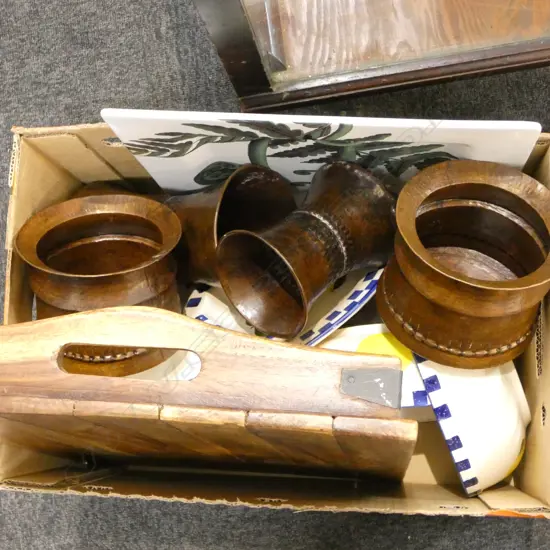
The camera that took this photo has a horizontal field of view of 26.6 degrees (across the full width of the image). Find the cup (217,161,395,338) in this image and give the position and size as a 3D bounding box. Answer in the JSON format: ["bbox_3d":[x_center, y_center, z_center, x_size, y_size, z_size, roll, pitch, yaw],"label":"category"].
[{"bbox_3d":[0.034,-0.026,1.108,0.138,0.118,0.118,-37,90,-33],"label":"cup"}]

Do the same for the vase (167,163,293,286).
[{"bbox_3d":[-0.077,-0.036,1.133,0.146,0.123,0.123,-5,90,36],"label":"vase"}]

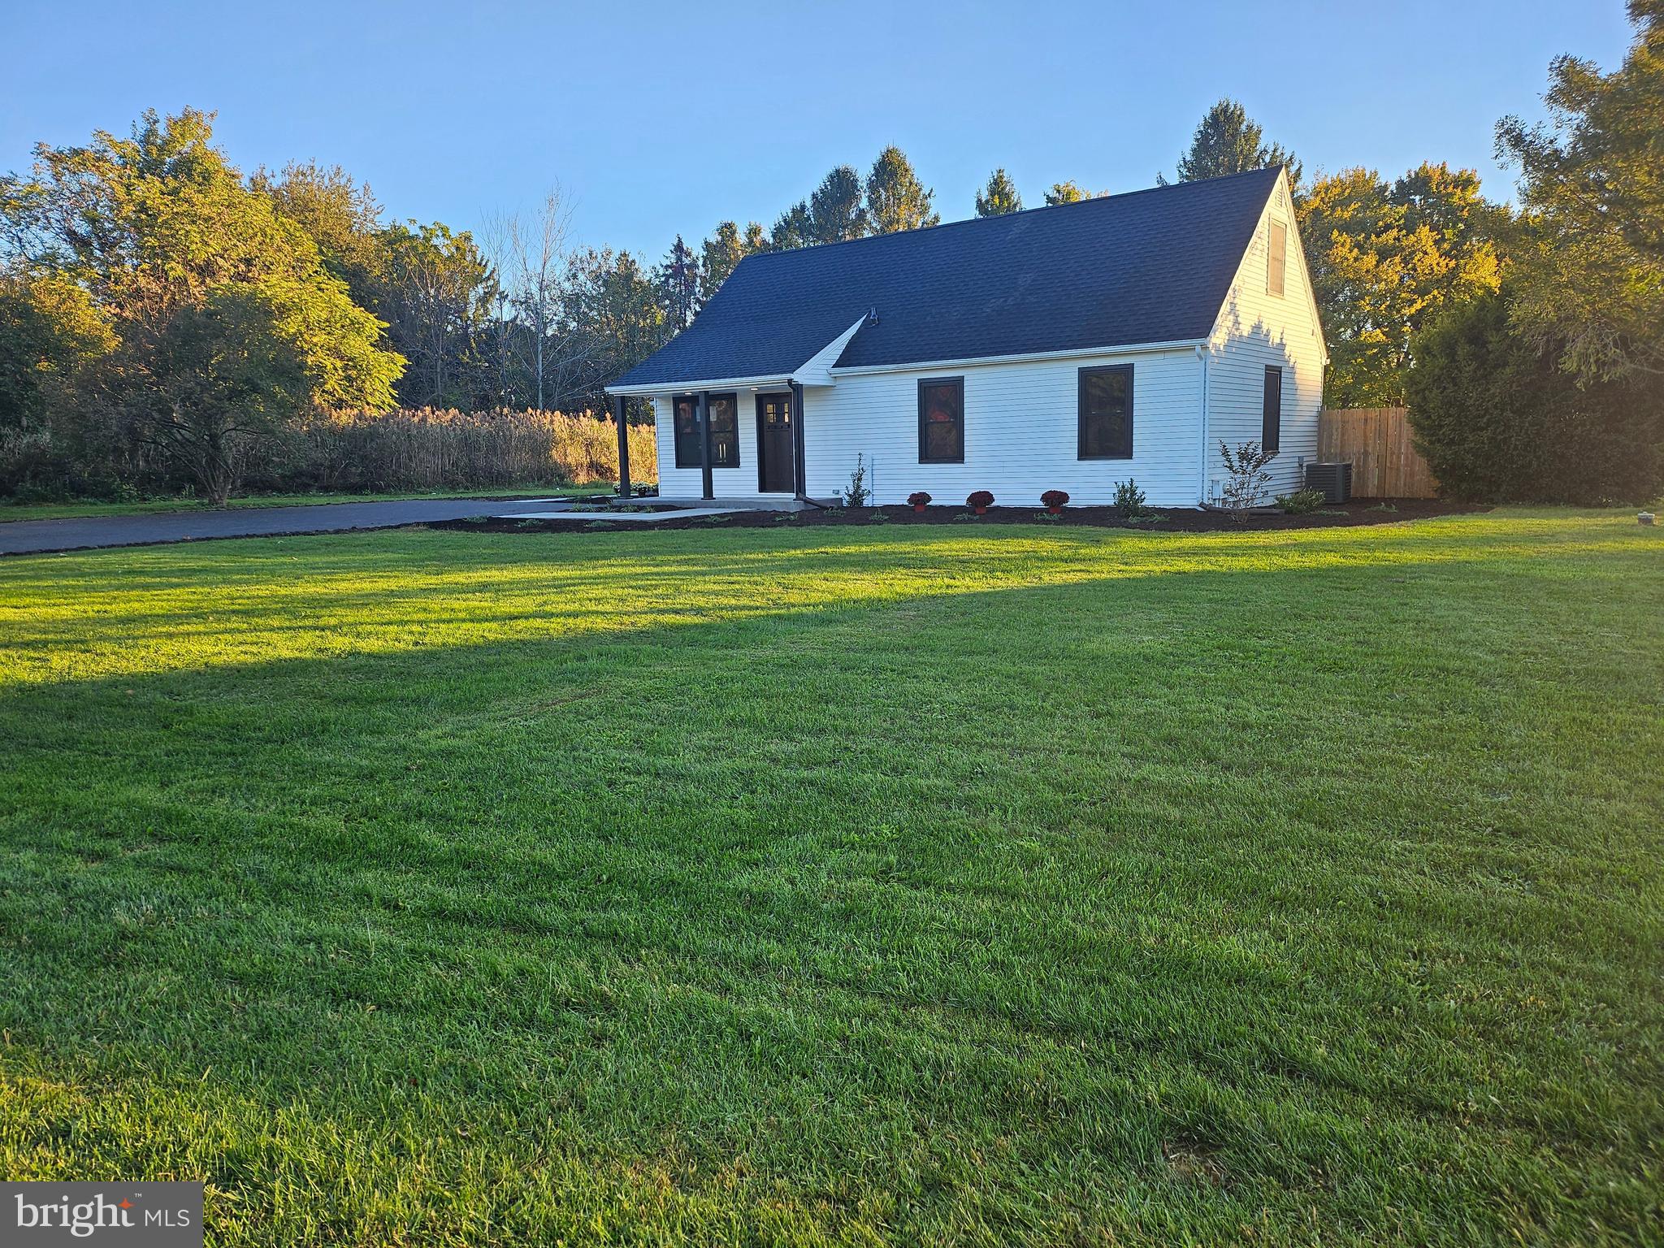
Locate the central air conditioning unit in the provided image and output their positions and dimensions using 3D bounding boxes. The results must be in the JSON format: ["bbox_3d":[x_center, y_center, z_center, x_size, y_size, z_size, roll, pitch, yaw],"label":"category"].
[{"bbox_3d":[9.900,-2.787,22.853,0.740,0.780,0.740,5,10,37],"label":"central air conditioning unit"}]

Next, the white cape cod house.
[{"bbox_3d":[2.816,-5.727,25.107,13.102,6.118,8.826,5,10,37],"label":"white cape cod house"}]

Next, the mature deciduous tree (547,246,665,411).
[{"bbox_3d":[-10.777,-12.418,55.806,6.200,11.288,6.200,-3,8,-10],"label":"mature deciduous tree"}]

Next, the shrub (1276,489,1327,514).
[{"bbox_3d":[8.340,-2.216,20.524,0.850,0.460,0.750,5,10,37],"label":"shrub"}]

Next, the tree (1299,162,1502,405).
[{"bbox_3d":[16.698,-8.860,34.277,7.200,9.304,7.200,2,9,25],"label":"tree"}]

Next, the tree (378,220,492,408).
[{"bbox_3d":[-16.161,-11.118,48.366,5.600,11.165,5.600,-4,9,-18],"label":"tree"}]

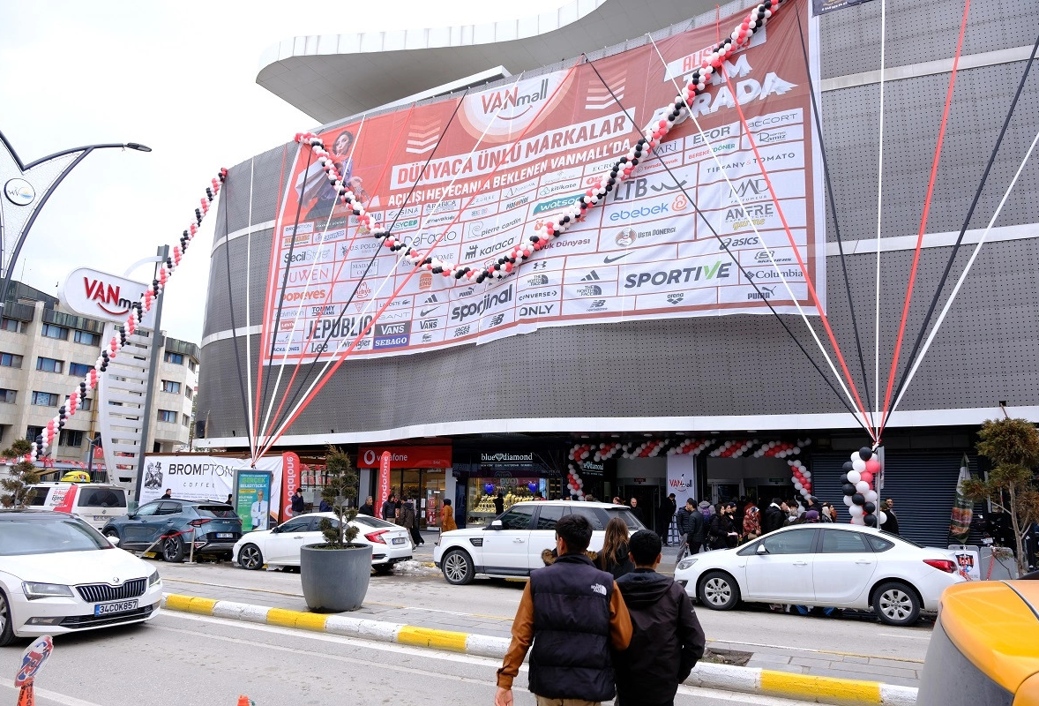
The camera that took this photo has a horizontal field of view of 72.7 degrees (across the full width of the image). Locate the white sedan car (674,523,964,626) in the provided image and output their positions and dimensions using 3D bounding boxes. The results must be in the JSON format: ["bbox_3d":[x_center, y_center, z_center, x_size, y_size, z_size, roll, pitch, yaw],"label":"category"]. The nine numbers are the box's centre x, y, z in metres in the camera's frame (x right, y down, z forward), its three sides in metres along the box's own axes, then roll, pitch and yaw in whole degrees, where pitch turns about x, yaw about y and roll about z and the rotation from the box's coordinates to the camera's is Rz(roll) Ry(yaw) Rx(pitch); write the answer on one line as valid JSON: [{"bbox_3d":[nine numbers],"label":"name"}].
[{"bbox_3d":[5.074,3.740,12.375,4.660,1.500,1.880,-4,-12,26],"label":"white sedan car"}]

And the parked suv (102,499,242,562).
[{"bbox_3d":[-10.046,5.055,20.450,4.520,1.650,1.920,-5,-13,28],"label":"parked suv"}]

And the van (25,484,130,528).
[{"bbox_3d":[-15.688,5.483,23.950,5.000,1.970,1.950,-5,-13,28],"label":"van"}]

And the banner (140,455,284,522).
[{"bbox_3d":[-14.035,6.177,31.585,8.590,2.990,0.100,-4,-12,24],"label":"banner"}]

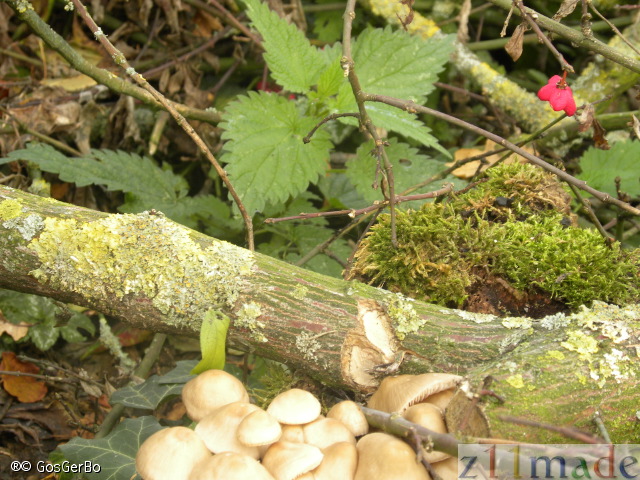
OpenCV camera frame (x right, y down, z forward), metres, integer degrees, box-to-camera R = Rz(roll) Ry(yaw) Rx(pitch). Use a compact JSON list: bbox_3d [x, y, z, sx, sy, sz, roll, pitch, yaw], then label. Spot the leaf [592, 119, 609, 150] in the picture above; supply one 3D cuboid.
[{"bbox_3d":[0.124,-0.047,1.740,0.007,0.014,0.006,0,25,0],"label":"leaf"}]

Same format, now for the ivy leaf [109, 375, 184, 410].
[{"bbox_3d":[-0.077,0.068,1.750,0.033,0.007,0.027,7,29,13],"label":"ivy leaf"}]

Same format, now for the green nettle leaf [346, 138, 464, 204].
[{"bbox_3d":[0.038,-0.031,1.780,0.056,0.012,0.042,16,48,16],"label":"green nettle leaf"}]

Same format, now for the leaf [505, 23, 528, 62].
[{"bbox_3d":[0.085,-0.085,1.690,0.011,0.018,0.007,0,25,0],"label":"leaf"}]

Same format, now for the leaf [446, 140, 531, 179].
[{"bbox_3d":[0.083,-0.040,1.940,0.041,0.011,0.024,0,28,0],"label":"leaf"}]

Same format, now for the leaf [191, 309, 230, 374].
[{"bbox_3d":[-0.048,0.045,1.730,0.017,0.030,0.009,0,28,0],"label":"leaf"}]

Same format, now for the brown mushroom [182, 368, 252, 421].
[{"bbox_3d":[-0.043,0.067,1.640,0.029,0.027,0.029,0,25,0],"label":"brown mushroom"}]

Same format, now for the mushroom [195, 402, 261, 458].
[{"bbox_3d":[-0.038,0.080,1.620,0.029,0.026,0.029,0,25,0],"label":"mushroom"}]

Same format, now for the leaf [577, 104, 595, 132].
[{"bbox_3d":[0.117,-0.054,1.730,0.008,0.013,0.006,0,25,0],"label":"leaf"}]

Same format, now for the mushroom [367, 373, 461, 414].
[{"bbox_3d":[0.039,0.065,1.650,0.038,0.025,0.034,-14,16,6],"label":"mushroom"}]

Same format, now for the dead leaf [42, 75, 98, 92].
[{"bbox_3d":[-0.128,-0.080,2.000,0.029,0.006,0.016,0,28,0],"label":"dead leaf"}]

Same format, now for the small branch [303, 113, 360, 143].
[{"bbox_3d":[0.005,-0.051,1.790,0.026,0.012,0.009,0,28,0],"label":"small branch"}]

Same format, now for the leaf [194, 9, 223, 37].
[{"bbox_3d":[-0.055,-0.106,1.920,0.015,0.014,0.008,0,25,0],"label":"leaf"}]

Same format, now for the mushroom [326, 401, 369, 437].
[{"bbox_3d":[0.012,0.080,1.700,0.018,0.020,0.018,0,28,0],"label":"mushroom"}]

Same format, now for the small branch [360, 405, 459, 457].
[{"bbox_3d":[0.039,0.082,1.690,0.052,0.009,0.009,26,35,17],"label":"small branch"}]

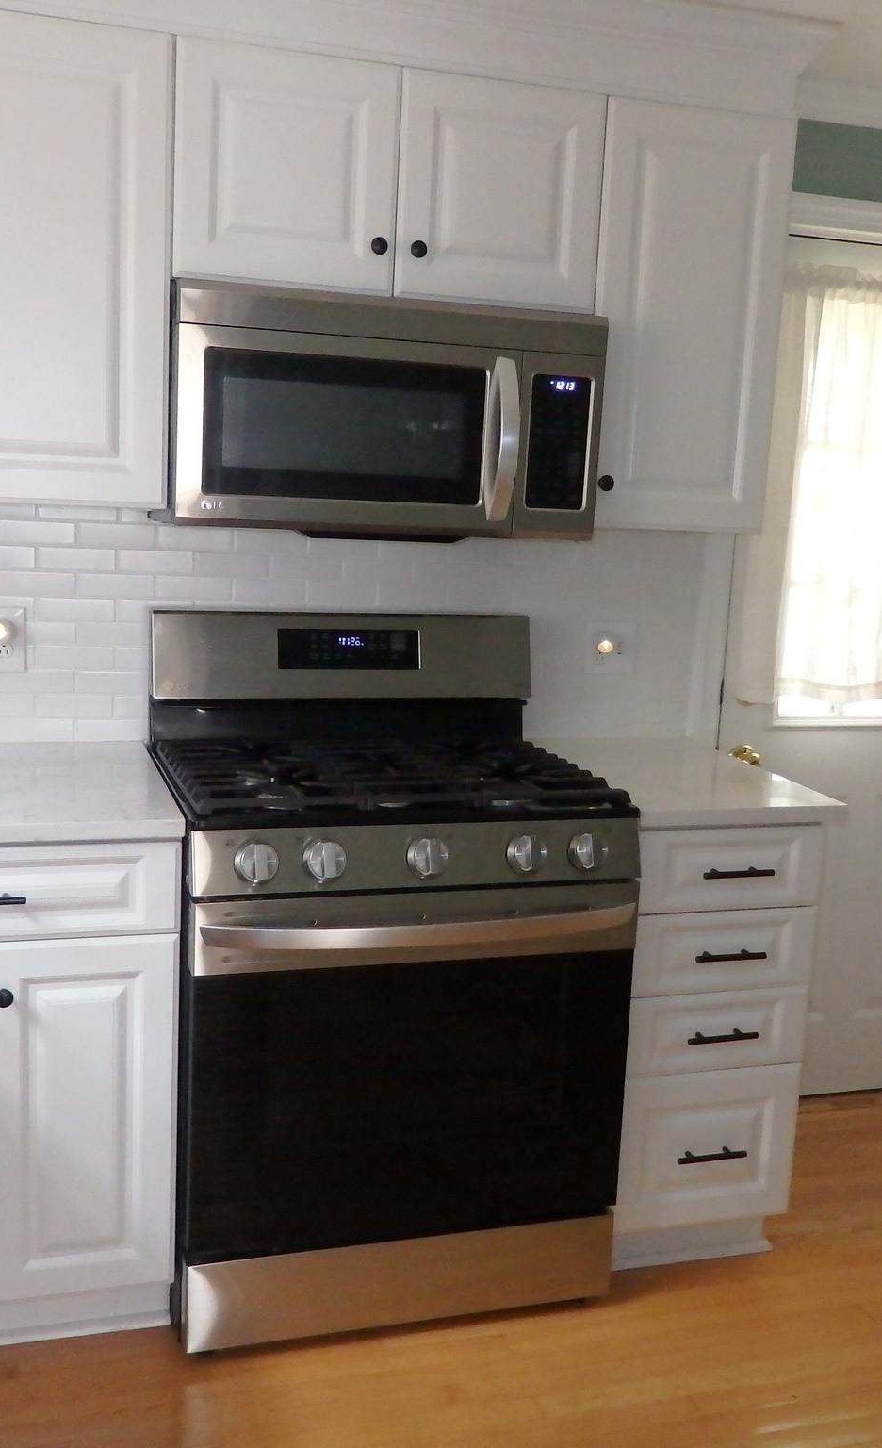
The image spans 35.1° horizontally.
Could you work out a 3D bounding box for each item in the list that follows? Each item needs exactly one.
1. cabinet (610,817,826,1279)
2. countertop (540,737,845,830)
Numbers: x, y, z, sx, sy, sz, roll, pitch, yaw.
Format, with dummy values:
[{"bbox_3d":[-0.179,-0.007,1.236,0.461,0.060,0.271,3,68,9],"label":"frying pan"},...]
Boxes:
[{"bbox_3d":[0.410,0.555,2.853,0.389,0.886,0.615,0,11,-17],"label":"cabinet"},{"bbox_3d":[0.448,0.104,2.771,0.419,0.030,0.628,0,11,-17],"label":"countertop"}]

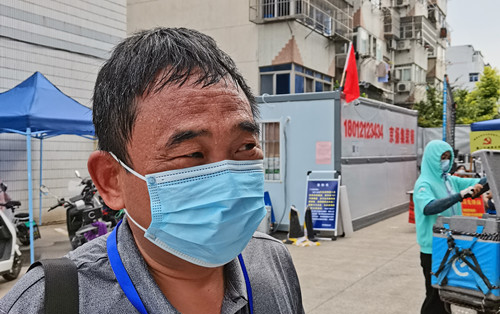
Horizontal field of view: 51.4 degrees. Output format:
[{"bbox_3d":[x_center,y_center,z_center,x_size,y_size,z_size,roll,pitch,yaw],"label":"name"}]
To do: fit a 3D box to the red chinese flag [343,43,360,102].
[{"bbox_3d":[1.905,-1.585,9.750,0.360,1.120,0.180,0,0,18],"label":"red chinese flag"}]

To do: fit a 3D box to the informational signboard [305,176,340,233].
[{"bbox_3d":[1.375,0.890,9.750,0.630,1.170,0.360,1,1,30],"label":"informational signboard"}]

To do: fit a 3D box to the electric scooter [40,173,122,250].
[{"bbox_3d":[-1.640,0.915,5.600,1.720,1.180,0.700,1,1,44],"label":"electric scooter"}]

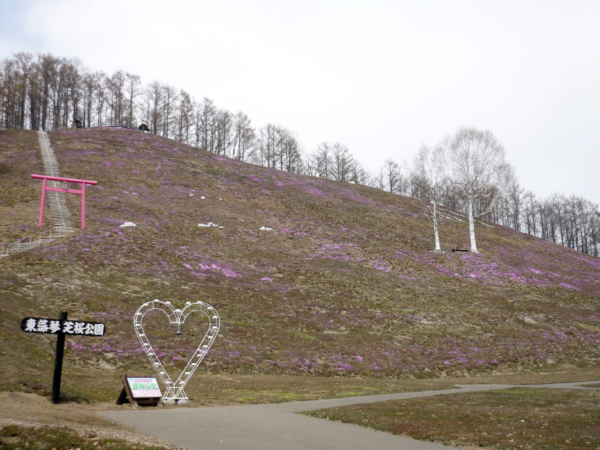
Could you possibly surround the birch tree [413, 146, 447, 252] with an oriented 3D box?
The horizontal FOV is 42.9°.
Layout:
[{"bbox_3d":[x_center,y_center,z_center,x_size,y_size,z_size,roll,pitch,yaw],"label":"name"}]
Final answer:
[{"bbox_3d":[12.940,-2.730,76.210,3.400,11.140,3.400,0,-12,0],"label":"birch tree"}]

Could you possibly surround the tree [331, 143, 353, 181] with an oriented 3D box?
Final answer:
[{"bbox_3d":[8.640,-12.670,158.760,4.580,9.460,4.580,0,-12,0],"label":"tree"}]

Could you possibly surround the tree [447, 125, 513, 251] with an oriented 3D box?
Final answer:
[{"bbox_3d":[18.080,-3.670,76.410,6.410,13.060,6.410,0,-12,0],"label":"tree"}]

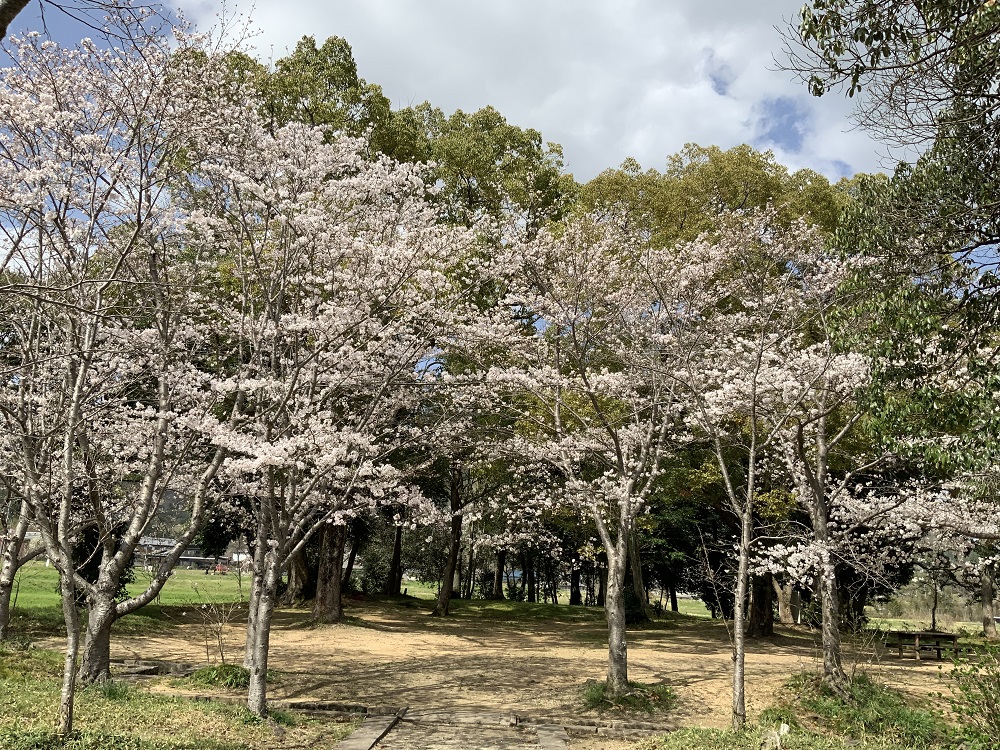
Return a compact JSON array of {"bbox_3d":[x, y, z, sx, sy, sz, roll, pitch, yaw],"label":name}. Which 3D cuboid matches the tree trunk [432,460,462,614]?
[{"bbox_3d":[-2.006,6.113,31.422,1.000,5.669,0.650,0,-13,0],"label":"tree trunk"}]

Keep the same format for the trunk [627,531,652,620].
[{"bbox_3d":[4.992,7.242,30.199,0.866,3.227,0.779,3,-14,0],"label":"trunk"}]

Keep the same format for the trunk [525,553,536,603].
[{"bbox_3d":[1.452,9.629,39.871,0.571,2.312,0.514,3,-14,0],"label":"trunk"}]

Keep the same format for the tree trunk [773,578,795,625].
[{"bbox_3d":[11.150,8.902,32.950,0.867,1.751,0.781,3,-14,0],"label":"tree trunk"}]

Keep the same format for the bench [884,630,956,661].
[{"bbox_3d":[10.554,6.778,21.030,1.750,0.740,1.150,-6,-14,25],"label":"bench"}]

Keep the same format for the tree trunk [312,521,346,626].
[{"bbox_3d":[-4.840,5.646,23.790,0.962,2.754,0.866,3,-14,0],"label":"tree trunk"}]

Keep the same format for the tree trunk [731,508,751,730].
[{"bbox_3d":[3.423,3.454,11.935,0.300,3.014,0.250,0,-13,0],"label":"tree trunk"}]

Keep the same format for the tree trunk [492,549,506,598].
[{"bbox_3d":[-0.021,8.525,36.008,0.520,2.091,0.450,0,-13,0],"label":"tree trunk"}]

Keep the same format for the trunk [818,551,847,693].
[{"bbox_3d":[5.571,4.111,14.042,0.420,2.288,0.380,0,-13,0],"label":"trunk"}]

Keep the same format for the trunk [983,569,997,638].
[{"bbox_3d":[15.801,7.366,27.046,0.430,2.183,0.400,0,-13,0],"label":"trunk"}]

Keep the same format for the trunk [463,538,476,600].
[{"bbox_3d":[-1.489,9.438,40.915,0.683,2.851,0.615,3,-14,0],"label":"trunk"}]

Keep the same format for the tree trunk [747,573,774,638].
[{"bbox_3d":[7.804,6.898,25.101,0.820,1.909,0.780,0,-13,0],"label":"tree trunk"}]

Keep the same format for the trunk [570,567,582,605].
[{"bbox_3d":[3.635,9.997,39.806,0.570,1.751,0.513,3,-14,0],"label":"trunk"}]

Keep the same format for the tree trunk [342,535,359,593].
[{"bbox_3d":[-5.909,7.442,33.118,0.631,2.231,0.568,3,-14,0],"label":"tree trunk"}]

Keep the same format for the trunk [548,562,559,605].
[{"bbox_3d":[2.294,8.934,35.917,0.400,1.748,0.350,0,-13,0],"label":"trunk"}]

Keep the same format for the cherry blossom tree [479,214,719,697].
[{"bbox_3d":[1.456,0.913,12.349,3.520,7.079,3.520,3,-14,0],"label":"cherry blossom tree"}]

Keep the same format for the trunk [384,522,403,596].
[{"bbox_3d":[-4.464,7.719,35.125,0.753,3.024,0.678,3,-14,0],"label":"trunk"}]

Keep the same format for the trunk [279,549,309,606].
[{"bbox_3d":[-8.626,8.451,35.000,1.191,2.356,1.050,0,-13,0],"label":"trunk"}]

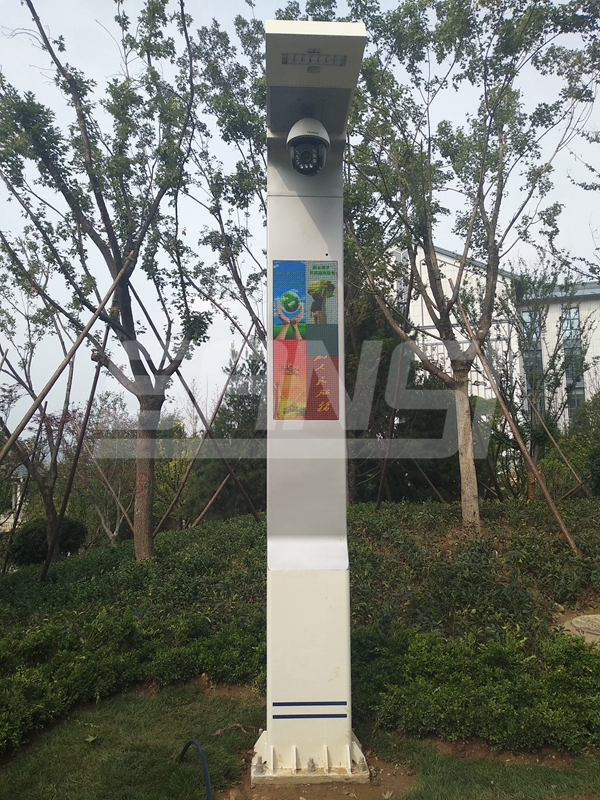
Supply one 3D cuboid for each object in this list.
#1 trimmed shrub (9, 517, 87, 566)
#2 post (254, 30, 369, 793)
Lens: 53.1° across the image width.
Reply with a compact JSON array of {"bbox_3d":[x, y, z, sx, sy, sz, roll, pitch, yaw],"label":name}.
[{"bbox_3d":[-3.572,2.009,8.500,1.040,0.740,1.020,2,-7,-22],"label":"trimmed shrub"},{"bbox_3d":[0.048,0.119,2.665,0.524,3.165,0.956,0,-5,-3],"label":"post"}]

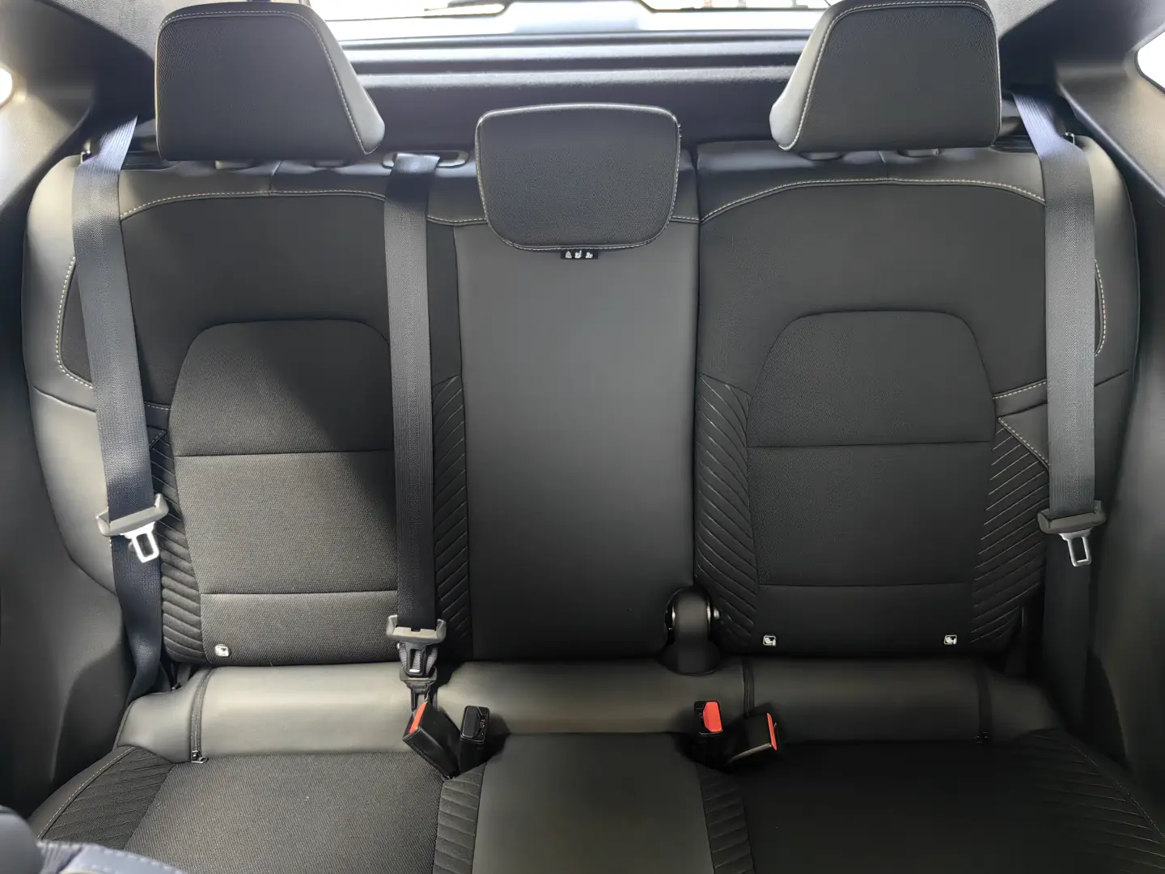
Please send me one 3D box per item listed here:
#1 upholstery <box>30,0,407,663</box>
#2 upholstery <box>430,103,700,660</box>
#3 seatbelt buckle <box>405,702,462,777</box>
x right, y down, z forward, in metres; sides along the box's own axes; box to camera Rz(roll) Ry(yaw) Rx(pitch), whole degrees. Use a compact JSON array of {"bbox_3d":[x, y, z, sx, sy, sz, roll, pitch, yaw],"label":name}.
[{"bbox_3d":[-0.413,-0.100,1.133,0.425,0.777,0.195,-1,14,0],"label":"upholstery"},{"bbox_3d":[-0.020,-0.058,1.156,0.320,0.675,0.170,-1,14,0],"label":"upholstery"},{"bbox_3d":[-0.167,0.345,1.033,0.024,0.075,0.042,-30,22,17],"label":"seatbelt buckle"}]

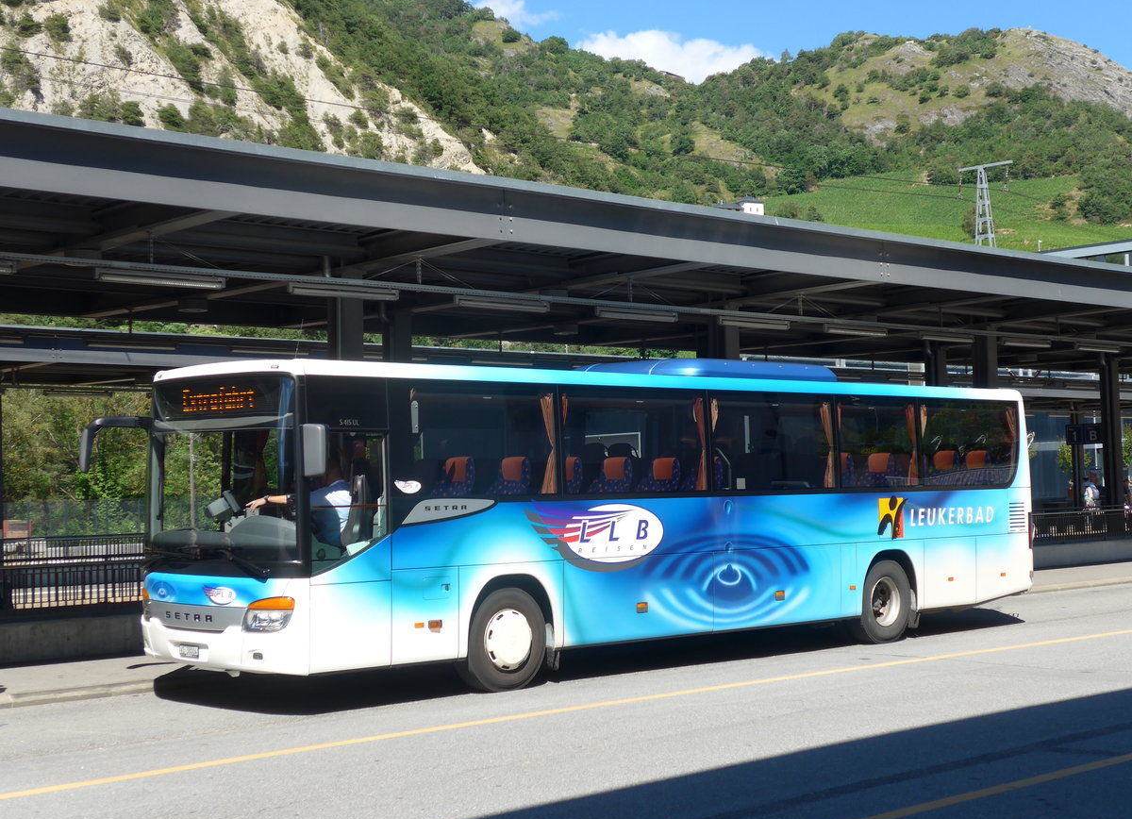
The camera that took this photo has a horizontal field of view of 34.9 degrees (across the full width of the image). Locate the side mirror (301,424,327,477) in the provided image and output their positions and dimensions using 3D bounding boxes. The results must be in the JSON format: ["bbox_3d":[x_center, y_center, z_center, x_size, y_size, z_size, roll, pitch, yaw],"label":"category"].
[{"bbox_3d":[-2.187,0.357,15.645,0.230,0.475,0.120,-2,-3,31],"label":"side mirror"}]

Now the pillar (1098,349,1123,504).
[{"bbox_3d":[13.407,0.950,44.248,0.320,4.250,0.310,1,-2,-44],"label":"pillar"}]

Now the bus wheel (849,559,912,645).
[{"bbox_3d":[3.747,2.317,21.761,1.020,1.020,0.320,1,-3,-44],"label":"bus wheel"}]

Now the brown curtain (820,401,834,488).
[{"bbox_3d":[3.013,0.398,20.777,0.157,0.998,0.090,1,-2,-44],"label":"brown curtain"}]

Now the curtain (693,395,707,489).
[{"bbox_3d":[1.442,0.359,19.249,0.150,0.985,0.090,1,-2,-44],"label":"curtain"}]

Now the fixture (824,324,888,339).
[{"bbox_3d":[4.573,-1.240,28.305,1.540,0.130,0.120,1,-3,-44],"label":"fixture"}]

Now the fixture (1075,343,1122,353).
[{"bbox_3d":[9.923,-1.149,33.492,1.545,0.135,0.110,1,-2,-44],"label":"fixture"}]

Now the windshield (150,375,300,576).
[{"bbox_3d":[-3.306,0.634,16.601,0.420,1.810,2.400,1,-3,-44],"label":"windshield"}]

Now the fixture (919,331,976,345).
[{"bbox_3d":[6.355,-1.205,30.028,1.540,0.130,0.120,1,-3,-44],"label":"fixture"}]

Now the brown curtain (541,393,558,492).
[{"bbox_3d":[-0.175,0.341,18.052,0.220,0.990,0.080,1,-3,-44],"label":"brown curtain"}]

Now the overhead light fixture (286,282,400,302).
[{"bbox_3d":[-2.636,-1.399,21.339,1.540,0.130,0.120,1,-3,-44],"label":"overhead light fixture"}]

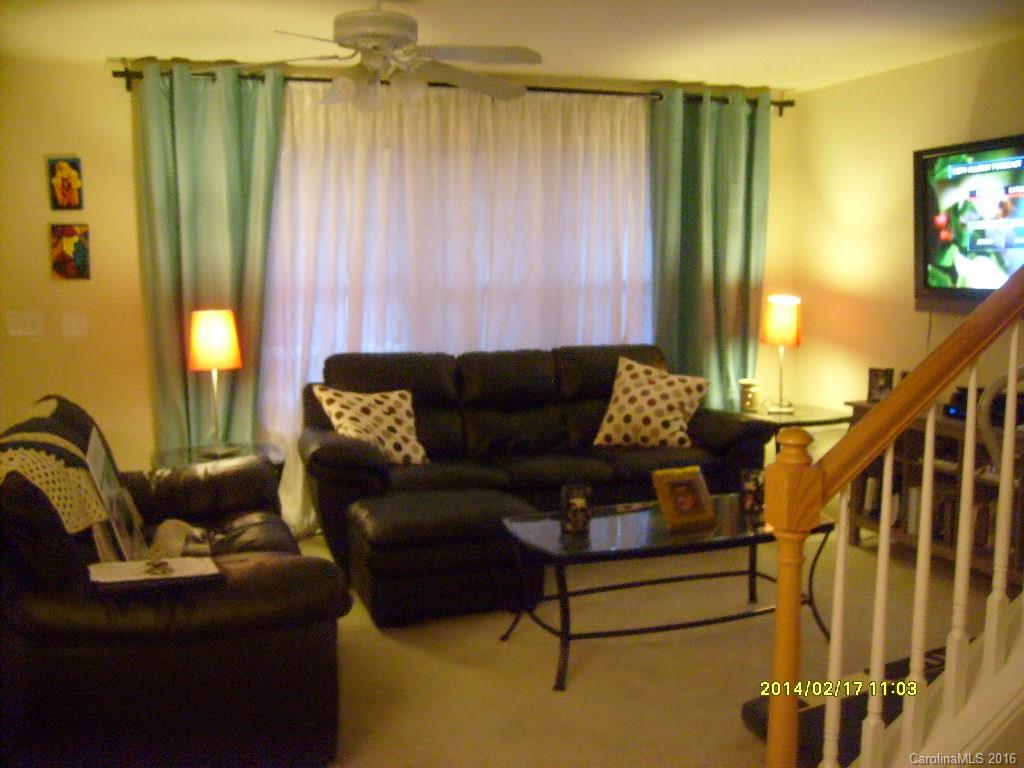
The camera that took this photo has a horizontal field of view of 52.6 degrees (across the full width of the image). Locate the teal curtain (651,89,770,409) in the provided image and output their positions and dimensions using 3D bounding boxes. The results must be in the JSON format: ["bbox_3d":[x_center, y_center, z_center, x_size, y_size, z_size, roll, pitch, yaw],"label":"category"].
[{"bbox_3d":[1.147,-0.471,6.036,0.740,2.410,0.130,-2,8,-16],"label":"teal curtain"}]

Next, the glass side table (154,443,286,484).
[{"bbox_3d":[-1.337,0.613,4.729,0.610,0.600,0.610,-2,8,-16],"label":"glass side table"}]

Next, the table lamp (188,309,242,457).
[{"bbox_3d":[-1.333,-0.006,4.671,0.245,0.650,0.245,-2,8,-16],"label":"table lamp"}]

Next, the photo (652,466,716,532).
[{"bbox_3d":[0.667,0.441,4.065,0.220,0.220,0.035,-5,-18,-32],"label":"photo"}]

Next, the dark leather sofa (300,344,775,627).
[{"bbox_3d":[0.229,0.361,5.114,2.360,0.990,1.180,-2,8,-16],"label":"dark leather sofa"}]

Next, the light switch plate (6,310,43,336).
[{"bbox_3d":[-2.399,-0.297,5.105,0.164,0.117,0.012,-2,8,-17],"label":"light switch plate"}]

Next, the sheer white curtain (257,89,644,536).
[{"bbox_3d":[-0.226,-0.402,5.677,2.200,2.360,0.110,-2,8,-16],"label":"sheer white curtain"}]

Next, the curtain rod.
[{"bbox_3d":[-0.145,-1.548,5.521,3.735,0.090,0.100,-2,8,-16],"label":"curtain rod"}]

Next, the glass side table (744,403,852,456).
[{"bbox_3d":[1.579,0.469,5.755,0.550,0.600,0.560,-2,8,-16],"label":"glass side table"}]

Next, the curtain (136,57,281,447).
[{"bbox_3d":[-1.481,-0.363,5.253,0.700,2.380,0.140,-2,8,-16],"label":"curtain"}]

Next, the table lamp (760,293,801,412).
[{"bbox_3d":[1.556,-0.166,5.953,0.235,0.650,0.235,-2,8,-16],"label":"table lamp"}]

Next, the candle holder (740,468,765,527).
[{"bbox_3d":[1.003,0.441,4.278,0.108,0.172,0.108,-2,8,-16],"label":"candle holder"}]

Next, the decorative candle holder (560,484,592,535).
[{"bbox_3d":[0.250,0.479,3.960,0.110,0.175,0.110,-2,8,-16],"label":"decorative candle holder"}]

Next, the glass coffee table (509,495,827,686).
[{"bbox_3d":[0.602,0.771,4.022,1.180,0.460,0.610,-3,8,-21],"label":"glass coffee table"}]

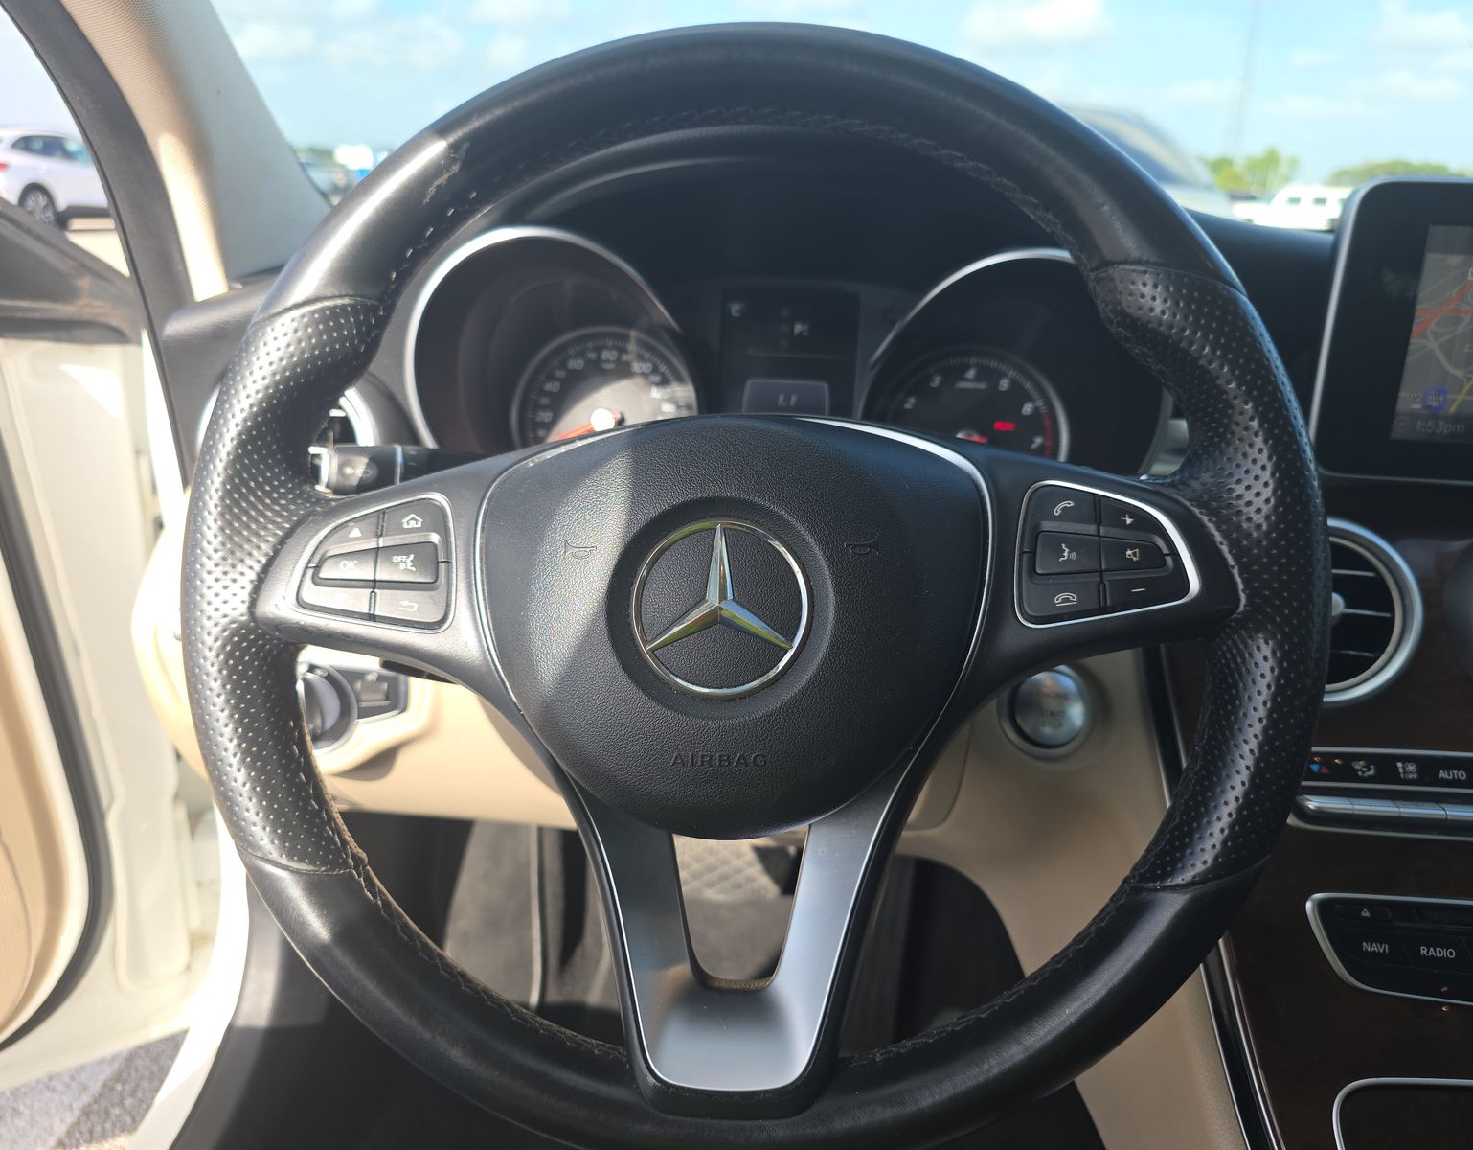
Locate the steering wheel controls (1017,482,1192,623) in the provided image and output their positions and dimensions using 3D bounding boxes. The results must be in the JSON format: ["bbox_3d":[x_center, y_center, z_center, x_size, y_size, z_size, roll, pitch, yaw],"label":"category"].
[{"bbox_3d":[0.121,-0.007,0.338,0.056,0.046,0.015,-1,2,6],"label":"steering wheel controls"}]

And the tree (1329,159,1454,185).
[{"bbox_3d":[77.249,-45.644,120.000,15.000,6.500,8.000,11,23,24],"label":"tree"}]

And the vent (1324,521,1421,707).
[{"bbox_3d":[0.264,0.016,0.463,0.085,0.085,0.030,3,7,3],"label":"vent"}]

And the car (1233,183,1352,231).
[{"bbox_3d":[19.979,-12.510,35.000,4.800,1.750,1.950,3,21,3],"label":"car"}]

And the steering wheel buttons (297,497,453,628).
[{"bbox_3d":[-0.127,-0.004,0.363,0.057,0.046,0.015,-1,2,6],"label":"steering wheel buttons"}]

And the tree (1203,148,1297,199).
[{"bbox_3d":[47.863,-36.749,95.000,9.000,5.900,7.000,11,23,24],"label":"tree"}]

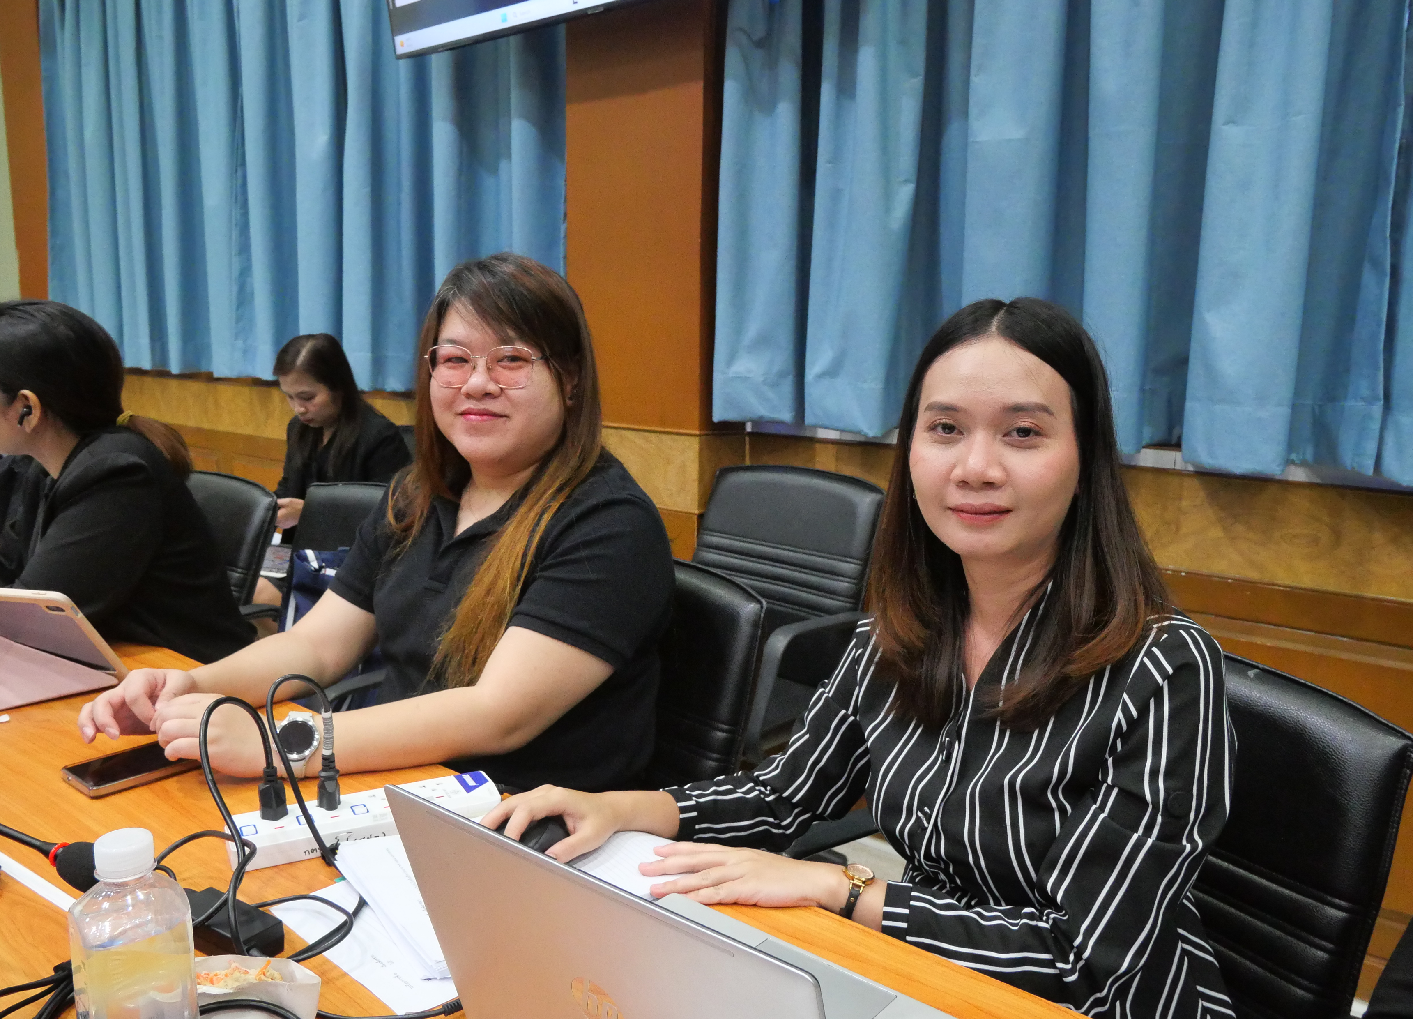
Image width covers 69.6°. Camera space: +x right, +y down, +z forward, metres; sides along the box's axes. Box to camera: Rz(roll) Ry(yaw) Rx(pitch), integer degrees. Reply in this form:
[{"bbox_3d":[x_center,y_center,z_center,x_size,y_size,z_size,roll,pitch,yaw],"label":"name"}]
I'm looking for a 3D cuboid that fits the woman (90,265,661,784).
[{"bbox_3d":[-0.334,0.361,1.227,0.560,1.315,0.650,8,11,36],"label":"woman"}]

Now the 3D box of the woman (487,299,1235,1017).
[{"bbox_3d":[0.117,0.445,0.922,0.560,1.265,0.620,7,11,30],"label":"woman"}]

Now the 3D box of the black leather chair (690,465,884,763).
[{"bbox_3d":[0.052,0.390,2.315,0.570,0.930,0.610,9,12,41],"label":"black leather chair"}]

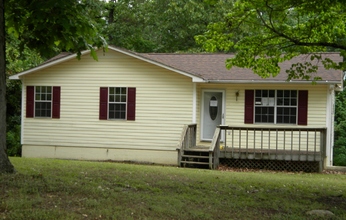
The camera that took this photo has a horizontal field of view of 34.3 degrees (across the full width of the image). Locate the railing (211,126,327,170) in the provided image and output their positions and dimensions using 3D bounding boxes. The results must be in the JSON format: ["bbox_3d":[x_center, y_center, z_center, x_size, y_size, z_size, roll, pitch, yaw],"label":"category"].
[{"bbox_3d":[3.258,1.355,18.979,3.747,1.525,1.273,1,0,14],"label":"railing"}]

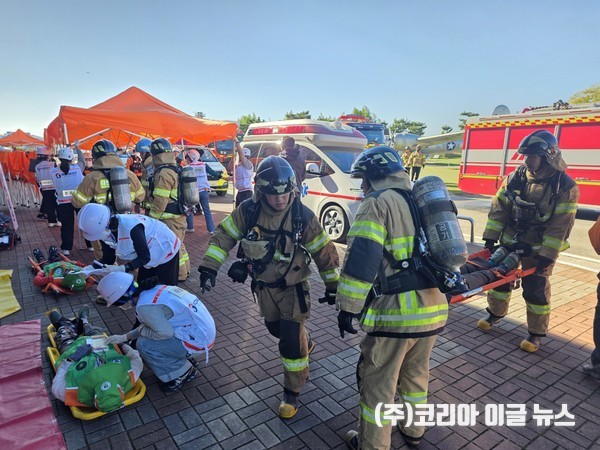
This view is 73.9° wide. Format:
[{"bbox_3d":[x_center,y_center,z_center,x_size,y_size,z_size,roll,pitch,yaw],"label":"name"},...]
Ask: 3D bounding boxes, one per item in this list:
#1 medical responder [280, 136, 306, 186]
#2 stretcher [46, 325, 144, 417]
[{"bbox_3d":[-0.123,-0.335,5.788,0.380,1.860,0.520,10,14,39],"label":"medical responder"},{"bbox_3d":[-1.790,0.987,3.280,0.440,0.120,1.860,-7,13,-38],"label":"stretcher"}]

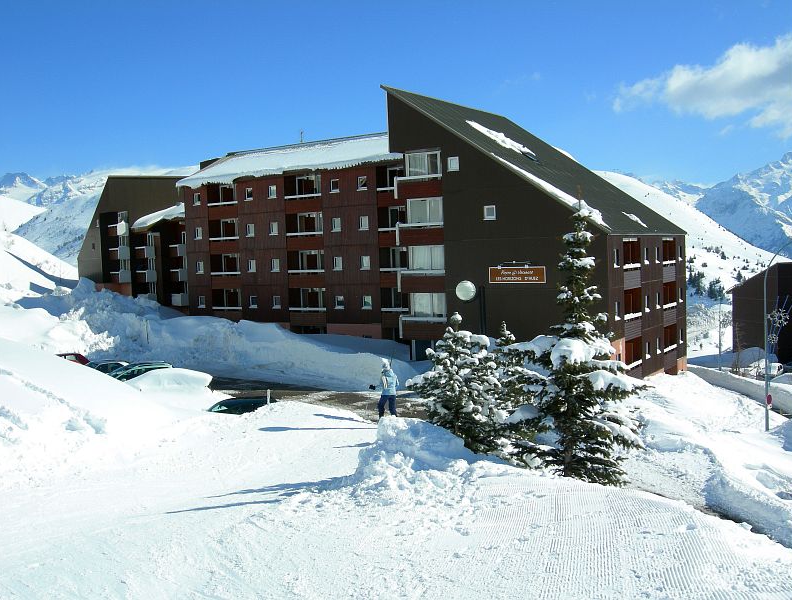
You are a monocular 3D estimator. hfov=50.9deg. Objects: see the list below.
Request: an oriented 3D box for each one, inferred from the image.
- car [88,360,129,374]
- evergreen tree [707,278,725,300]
[{"bbox_3d":[-14.153,3.799,40.236,4.200,1.450,1.720,-4,4,-34],"label":"car"},{"bbox_3d":[99.844,-3.281,260.000,5.000,7.000,5.000,-2,3,0],"label":"evergreen tree"}]

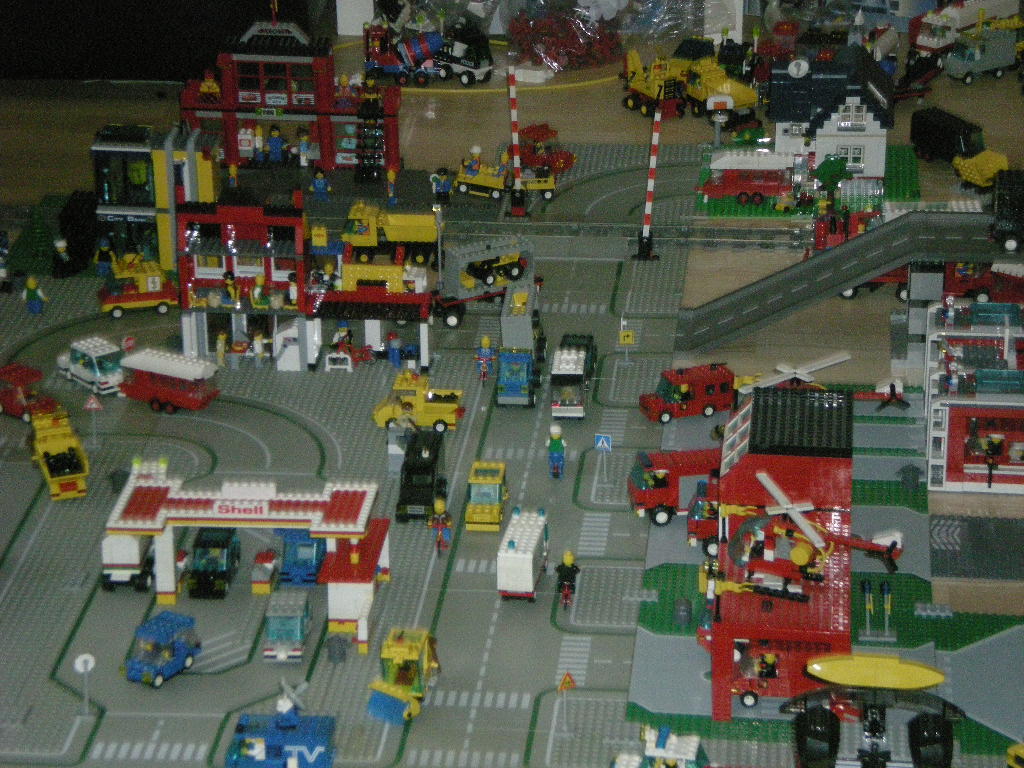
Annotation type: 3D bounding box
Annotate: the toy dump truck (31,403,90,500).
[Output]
[{"bbox_3d":[-0.444,0.069,3.310,0.041,0.048,0.135,-7,23,-14],"label":"toy dump truck"}]

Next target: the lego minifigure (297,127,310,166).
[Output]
[{"bbox_3d":[-0.253,-0.287,4.115,0.016,0.041,0.021,18,28,37],"label":"lego minifigure"}]

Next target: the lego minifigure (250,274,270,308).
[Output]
[{"bbox_3d":[-0.261,-0.100,3.526,0.022,0.031,0.024,1,22,5],"label":"lego minifigure"}]

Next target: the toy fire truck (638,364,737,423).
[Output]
[{"bbox_3d":[0.180,0.008,3.444,0.094,0.047,0.035,-8,24,-16],"label":"toy fire truck"}]

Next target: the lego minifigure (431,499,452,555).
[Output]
[{"bbox_3d":[-0.064,0.130,3.083,0.023,0.046,0.038,2,22,5],"label":"lego minifigure"}]

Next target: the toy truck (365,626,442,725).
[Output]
[{"bbox_3d":[-0.090,0.243,2.821,0.048,0.050,0.079,5,23,13],"label":"toy truck"}]

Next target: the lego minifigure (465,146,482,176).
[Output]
[{"bbox_3d":[-0.046,-0.265,4.002,0.023,0.032,0.021,8,23,19],"label":"lego minifigure"}]

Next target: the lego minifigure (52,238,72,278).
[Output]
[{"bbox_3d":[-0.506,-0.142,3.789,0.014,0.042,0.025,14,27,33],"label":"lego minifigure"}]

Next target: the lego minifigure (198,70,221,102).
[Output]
[{"bbox_3d":[-0.370,-0.360,4.112,0.027,0.041,0.016,4,22,10],"label":"lego minifigure"}]

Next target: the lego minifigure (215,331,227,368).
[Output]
[{"bbox_3d":[-0.308,-0.037,3.574,0.014,0.041,0.022,4,23,10],"label":"lego minifigure"}]

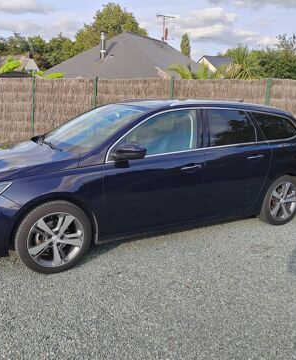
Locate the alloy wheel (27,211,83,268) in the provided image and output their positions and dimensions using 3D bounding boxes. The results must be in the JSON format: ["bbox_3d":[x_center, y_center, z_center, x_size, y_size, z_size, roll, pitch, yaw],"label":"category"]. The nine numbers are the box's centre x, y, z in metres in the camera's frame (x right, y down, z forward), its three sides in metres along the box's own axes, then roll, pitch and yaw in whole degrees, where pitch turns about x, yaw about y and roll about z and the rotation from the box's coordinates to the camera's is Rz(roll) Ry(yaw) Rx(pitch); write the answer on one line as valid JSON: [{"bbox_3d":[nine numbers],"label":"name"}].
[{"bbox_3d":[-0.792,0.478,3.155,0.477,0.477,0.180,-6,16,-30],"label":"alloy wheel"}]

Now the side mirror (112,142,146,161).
[{"bbox_3d":[-0.168,-0.251,3.166,0.170,0.140,0.230,-6,16,-30],"label":"side mirror"}]

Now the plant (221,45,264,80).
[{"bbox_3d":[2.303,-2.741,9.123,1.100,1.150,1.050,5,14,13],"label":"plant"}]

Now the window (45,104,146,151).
[{"bbox_3d":[-0.682,-0.580,3.894,0.920,0.180,1.340,-37,29,-18],"label":"window"}]

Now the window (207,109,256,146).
[{"bbox_3d":[0.856,-0.541,3.926,0.676,0.400,0.050,-6,-12,-30],"label":"window"}]

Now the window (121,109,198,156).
[{"bbox_3d":[0.106,-0.436,3.476,1.005,0.462,0.060,-6,-12,-30],"label":"window"}]

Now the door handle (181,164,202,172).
[{"bbox_3d":[0.410,-0.112,3.565,0.235,0.045,0.050,-6,15,-30],"label":"door handle"}]

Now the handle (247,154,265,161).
[{"bbox_3d":[1.141,-0.248,4.003,0.240,0.040,0.055,-6,16,-30],"label":"handle"}]

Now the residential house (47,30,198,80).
[{"bbox_3d":[-0.159,-7.093,25.911,7.416,5.259,12.669,8,14,23],"label":"residential house"}]

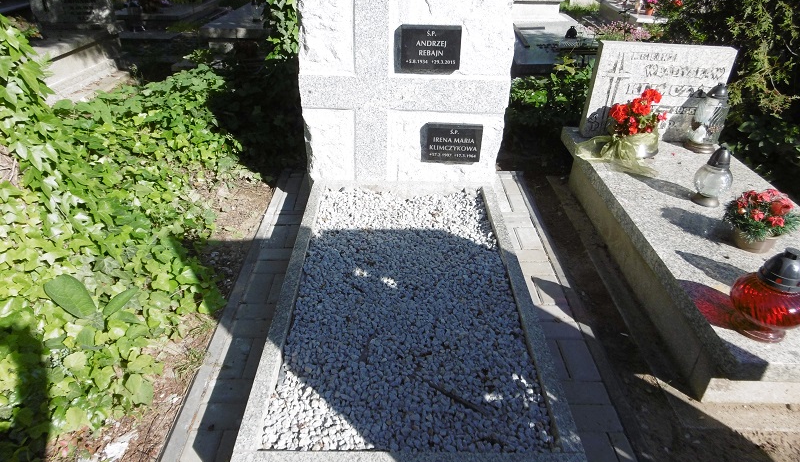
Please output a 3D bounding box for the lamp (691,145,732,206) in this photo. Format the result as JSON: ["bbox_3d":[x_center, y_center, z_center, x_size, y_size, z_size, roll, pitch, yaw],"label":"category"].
[{"bbox_3d":[1.337,-0.236,2.354,0.145,0.250,0.145,0,31,0],"label":"lamp"}]

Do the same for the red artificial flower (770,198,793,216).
[{"bbox_3d":[1.439,-0.090,2.094,0.080,0.065,0.080,11,33,17],"label":"red artificial flower"}]

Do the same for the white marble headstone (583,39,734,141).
[{"bbox_3d":[1.352,-0.736,2.942,0.660,0.505,0.080,3,31,4],"label":"white marble headstone"}]

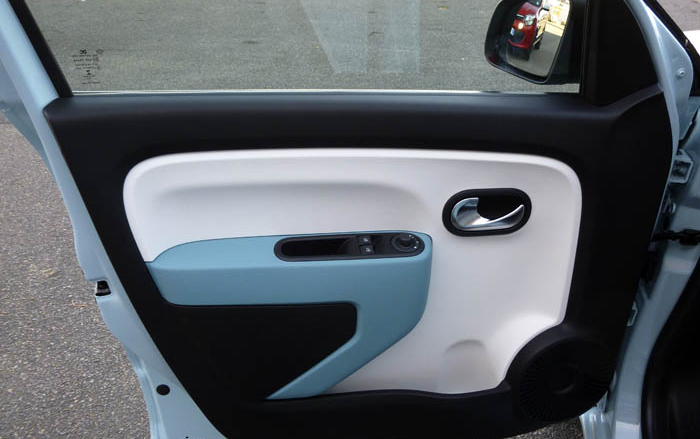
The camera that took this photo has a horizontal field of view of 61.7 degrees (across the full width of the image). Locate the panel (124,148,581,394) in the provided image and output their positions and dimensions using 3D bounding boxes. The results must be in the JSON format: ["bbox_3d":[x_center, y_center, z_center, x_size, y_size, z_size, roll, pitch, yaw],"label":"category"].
[{"bbox_3d":[0.012,0.092,0.968,0.730,0.425,0.100,-2,24,-4],"label":"panel"}]

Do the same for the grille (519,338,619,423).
[{"bbox_3d":[0.385,0.286,1.043,0.178,0.178,0.030,-2,23,-4],"label":"grille"}]

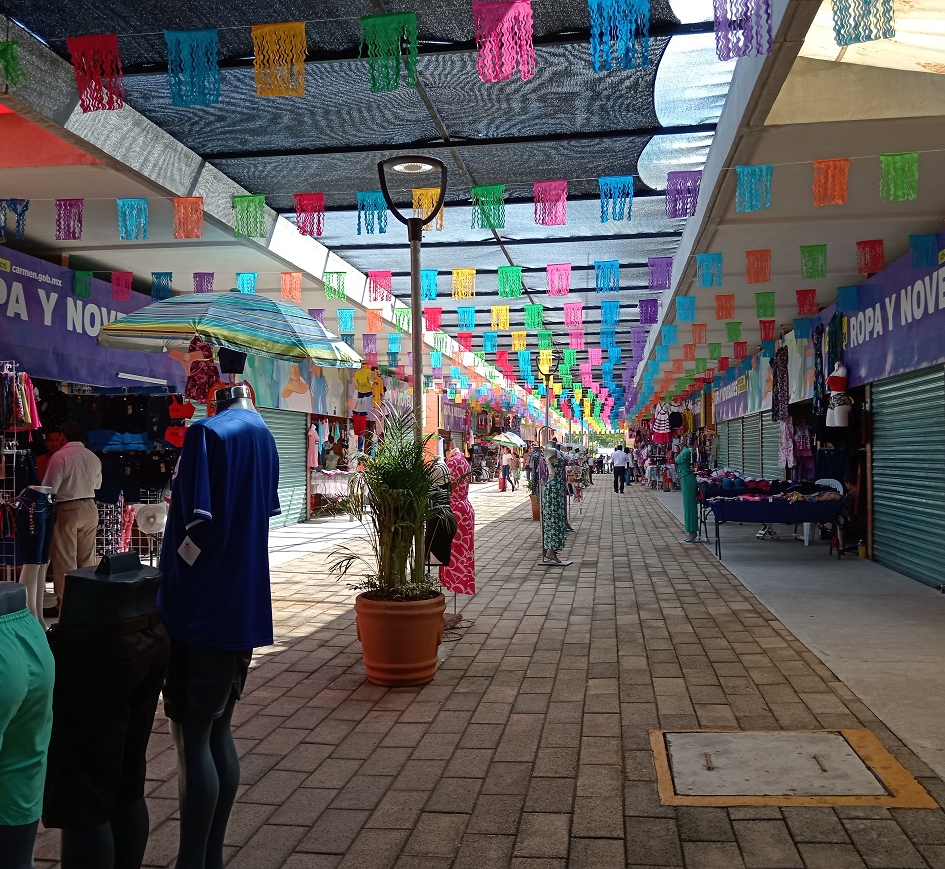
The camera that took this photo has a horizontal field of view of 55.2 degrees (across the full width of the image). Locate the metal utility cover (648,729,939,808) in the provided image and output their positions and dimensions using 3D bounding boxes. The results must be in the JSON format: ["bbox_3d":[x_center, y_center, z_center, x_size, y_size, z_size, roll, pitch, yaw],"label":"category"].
[{"bbox_3d":[1.365,1.489,4.057,1.080,0.040,1.010,0,-1,5],"label":"metal utility cover"}]

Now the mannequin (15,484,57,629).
[{"bbox_3d":[-3.407,0.971,7.071,0.330,1.151,0.320,0,-1,-9],"label":"mannequin"}]

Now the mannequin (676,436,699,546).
[{"bbox_3d":[3.401,0.899,14.264,0.360,1.639,0.400,0,-1,0],"label":"mannequin"}]

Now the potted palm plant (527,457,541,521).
[{"bbox_3d":[1.451,1.103,19.012,0.720,1.380,0.720,-1,-1,9],"label":"potted palm plant"}]

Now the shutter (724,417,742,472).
[{"bbox_3d":[7.434,0.727,25.600,0.120,2.420,2.800,0,-1,9],"label":"shutter"}]

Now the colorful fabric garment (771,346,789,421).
[{"bbox_3d":[5.546,-0.928,16.277,0.200,1.370,0.380,1,-2,-44],"label":"colorful fabric garment"}]

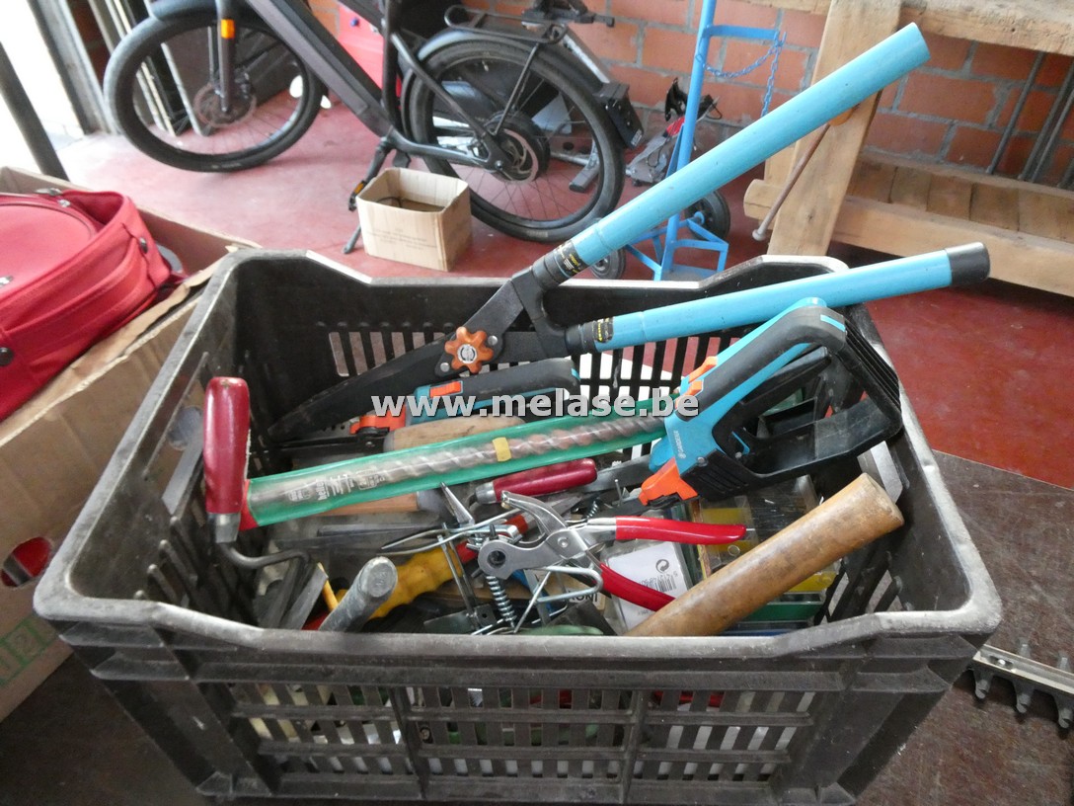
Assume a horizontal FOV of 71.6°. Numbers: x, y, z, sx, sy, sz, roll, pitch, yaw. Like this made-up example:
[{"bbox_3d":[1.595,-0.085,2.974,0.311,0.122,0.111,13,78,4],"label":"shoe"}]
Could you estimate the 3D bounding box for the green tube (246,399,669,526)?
[{"bbox_3d":[-0.037,0.045,0.663,0.453,0.033,0.038,-11,77,-3],"label":"green tube"}]

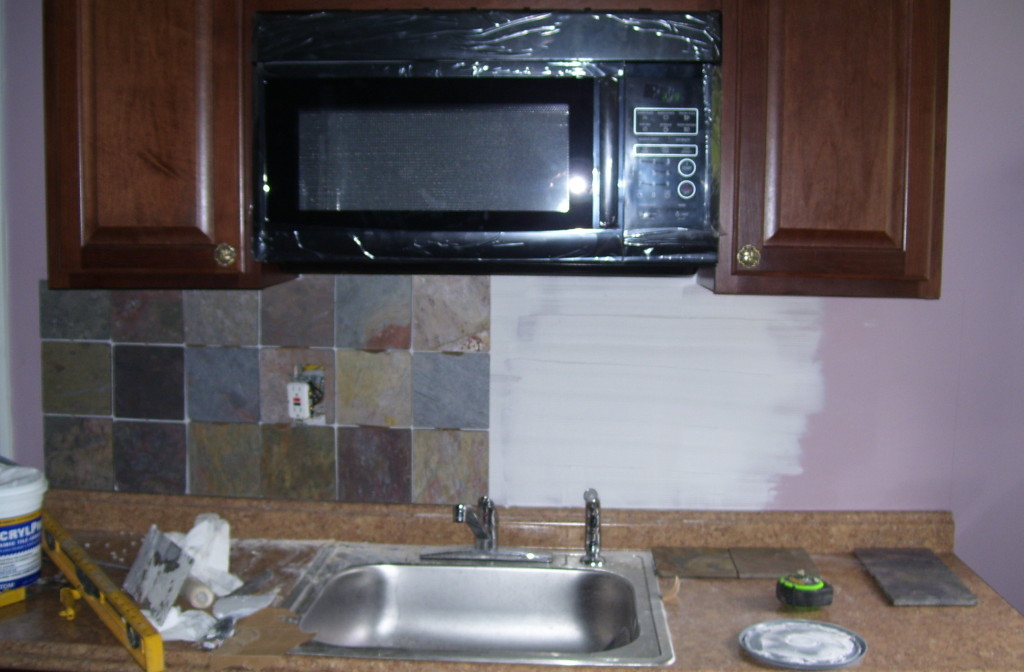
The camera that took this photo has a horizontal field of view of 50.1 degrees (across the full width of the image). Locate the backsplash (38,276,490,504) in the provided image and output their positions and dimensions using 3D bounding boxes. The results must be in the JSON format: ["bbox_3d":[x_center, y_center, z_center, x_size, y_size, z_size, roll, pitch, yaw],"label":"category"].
[{"bbox_3d":[-0.503,0.104,2.201,0.925,0.460,0.015,1,7,3],"label":"backsplash"}]

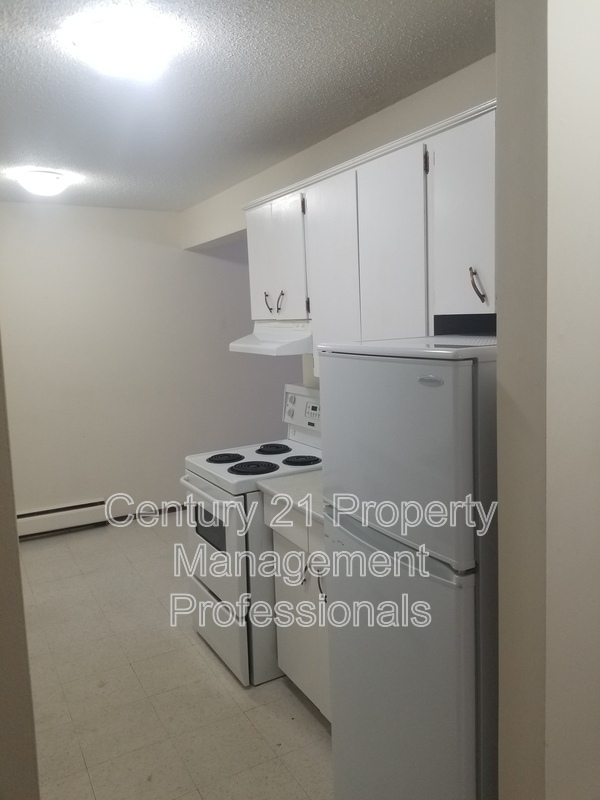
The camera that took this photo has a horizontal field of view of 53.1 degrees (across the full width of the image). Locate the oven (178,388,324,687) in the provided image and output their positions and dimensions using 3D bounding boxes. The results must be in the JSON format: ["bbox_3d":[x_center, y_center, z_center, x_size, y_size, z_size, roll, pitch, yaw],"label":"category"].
[{"bbox_3d":[-0.134,0.575,2.861,0.706,1.209,0.617,-6,8,-29],"label":"oven"}]

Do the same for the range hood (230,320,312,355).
[{"bbox_3d":[-0.036,-0.320,2.984,0.460,0.155,0.580,-6,8,-29],"label":"range hood"}]

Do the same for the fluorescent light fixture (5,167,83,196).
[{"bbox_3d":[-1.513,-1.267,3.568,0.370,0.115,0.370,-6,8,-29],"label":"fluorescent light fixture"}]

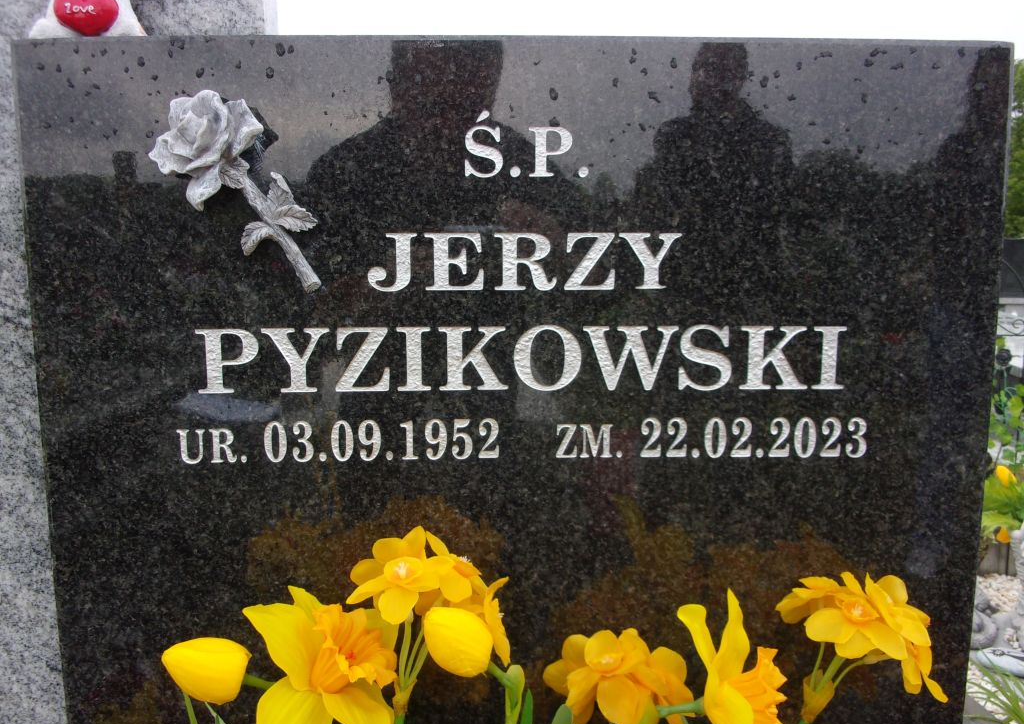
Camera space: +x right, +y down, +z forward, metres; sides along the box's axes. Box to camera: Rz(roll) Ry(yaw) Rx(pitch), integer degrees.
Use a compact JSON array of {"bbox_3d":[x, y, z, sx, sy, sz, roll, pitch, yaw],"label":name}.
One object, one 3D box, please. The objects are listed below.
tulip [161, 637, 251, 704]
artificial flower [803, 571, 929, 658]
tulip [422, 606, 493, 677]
[{"bbox_3d":[-0.182,0.183,0.492,0.055,0.039,0.039,7,0,-12],"label":"tulip"},{"bbox_3d":[0.230,0.166,0.540,0.080,0.057,0.050,-2,-22,-10],"label":"artificial flower"},{"bbox_3d":[-0.033,0.169,0.501,0.053,0.041,0.041,41,0,-40],"label":"tulip"}]

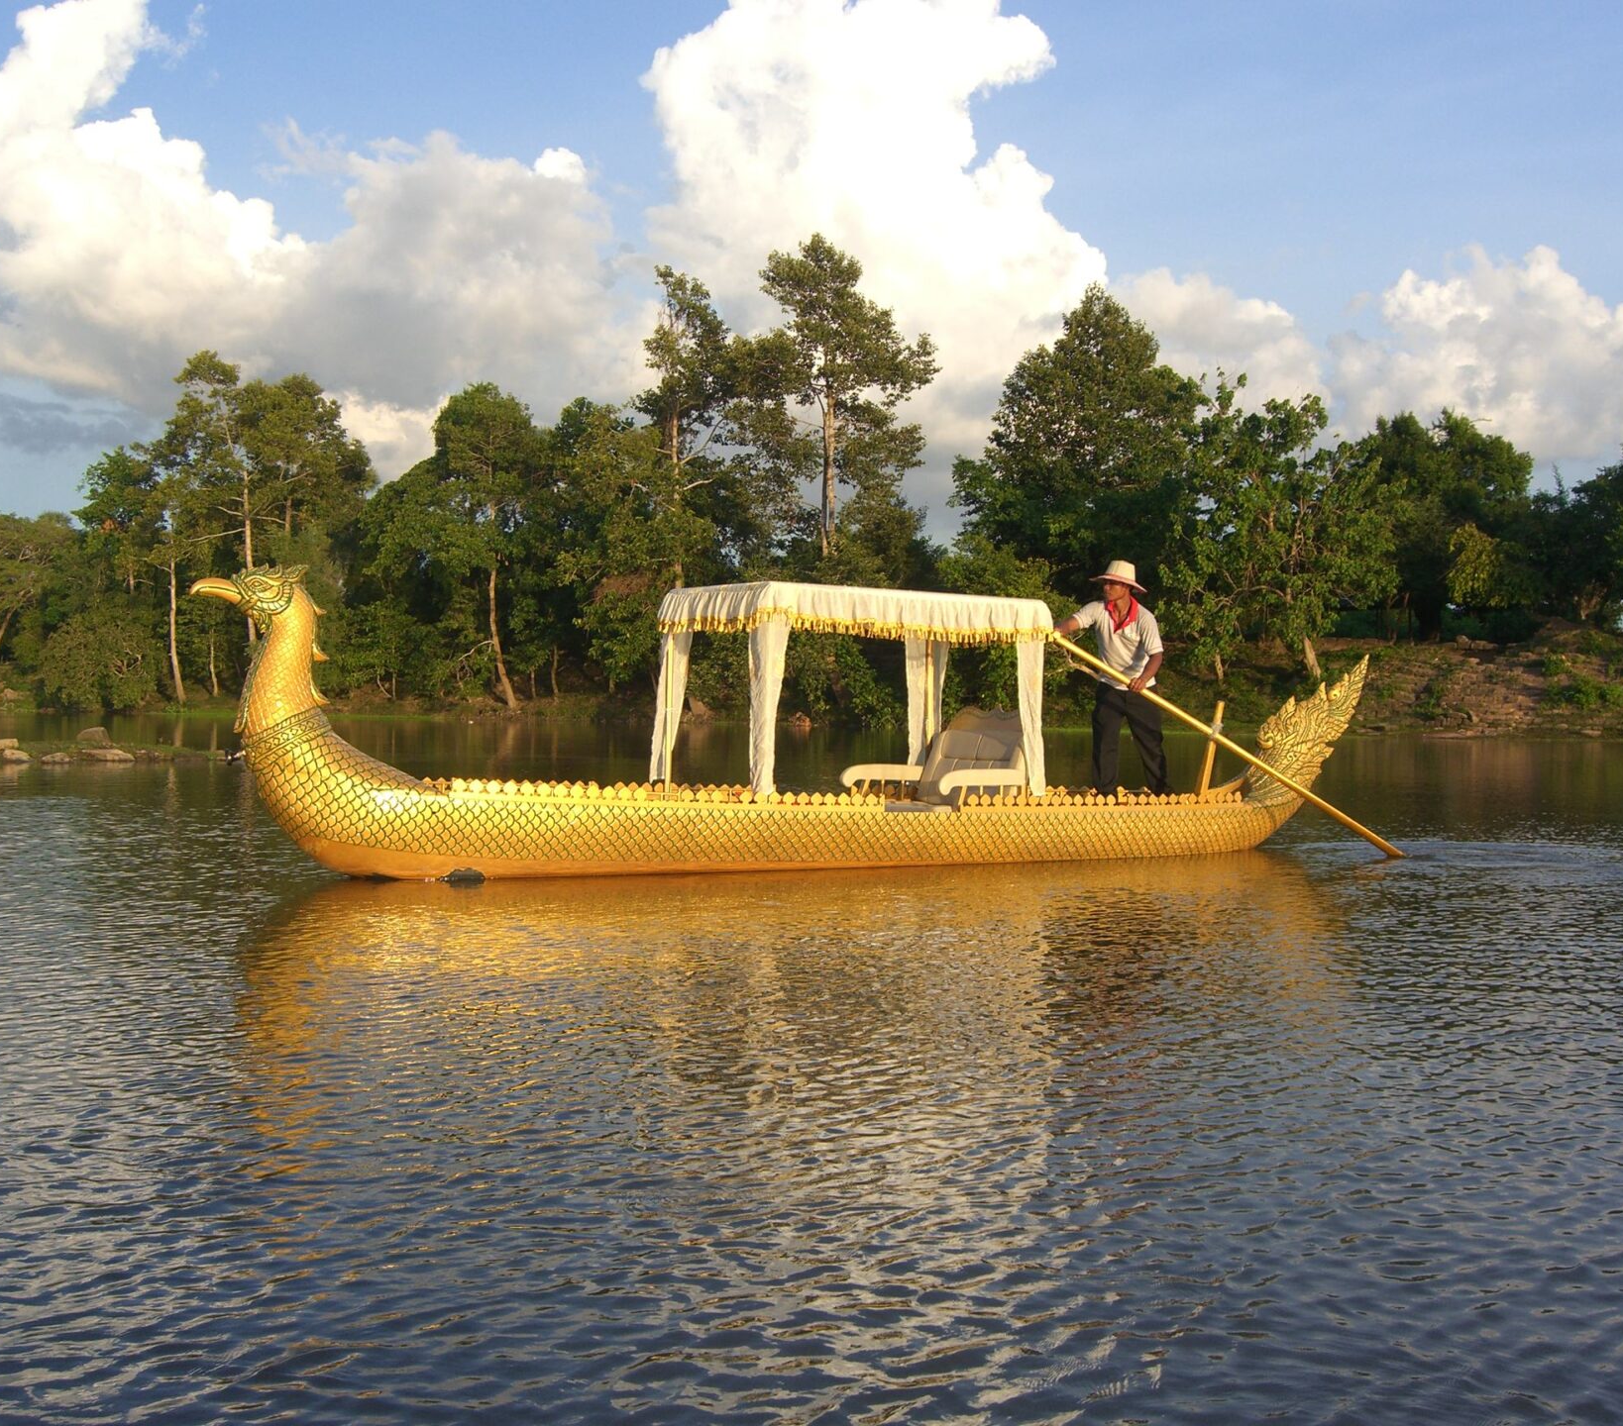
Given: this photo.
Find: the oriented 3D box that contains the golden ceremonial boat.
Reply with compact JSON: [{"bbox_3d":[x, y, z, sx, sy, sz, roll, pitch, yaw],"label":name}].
[{"bbox_3d":[0.480,0.143,13.150,8.750,1.820,1.400,1,1,-33],"label":"golden ceremonial boat"}]

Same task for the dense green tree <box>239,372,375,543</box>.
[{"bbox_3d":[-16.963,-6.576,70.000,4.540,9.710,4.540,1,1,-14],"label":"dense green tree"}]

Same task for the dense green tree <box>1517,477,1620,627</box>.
[{"bbox_3d":[27.302,-5.765,75.000,4.040,5.390,4.040,1,1,20],"label":"dense green tree"}]

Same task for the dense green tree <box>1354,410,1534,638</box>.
[{"bbox_3d":[21.701,-6.482,72.000,6.260,7.890,6.260,1,1,17],"label":"dense green tree"}]

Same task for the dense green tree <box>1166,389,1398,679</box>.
[{"bbox_3d":[14.641,-5.551,65.000,7.000,9.020,7.000,1,1,13],"label":"dense green tree"}]

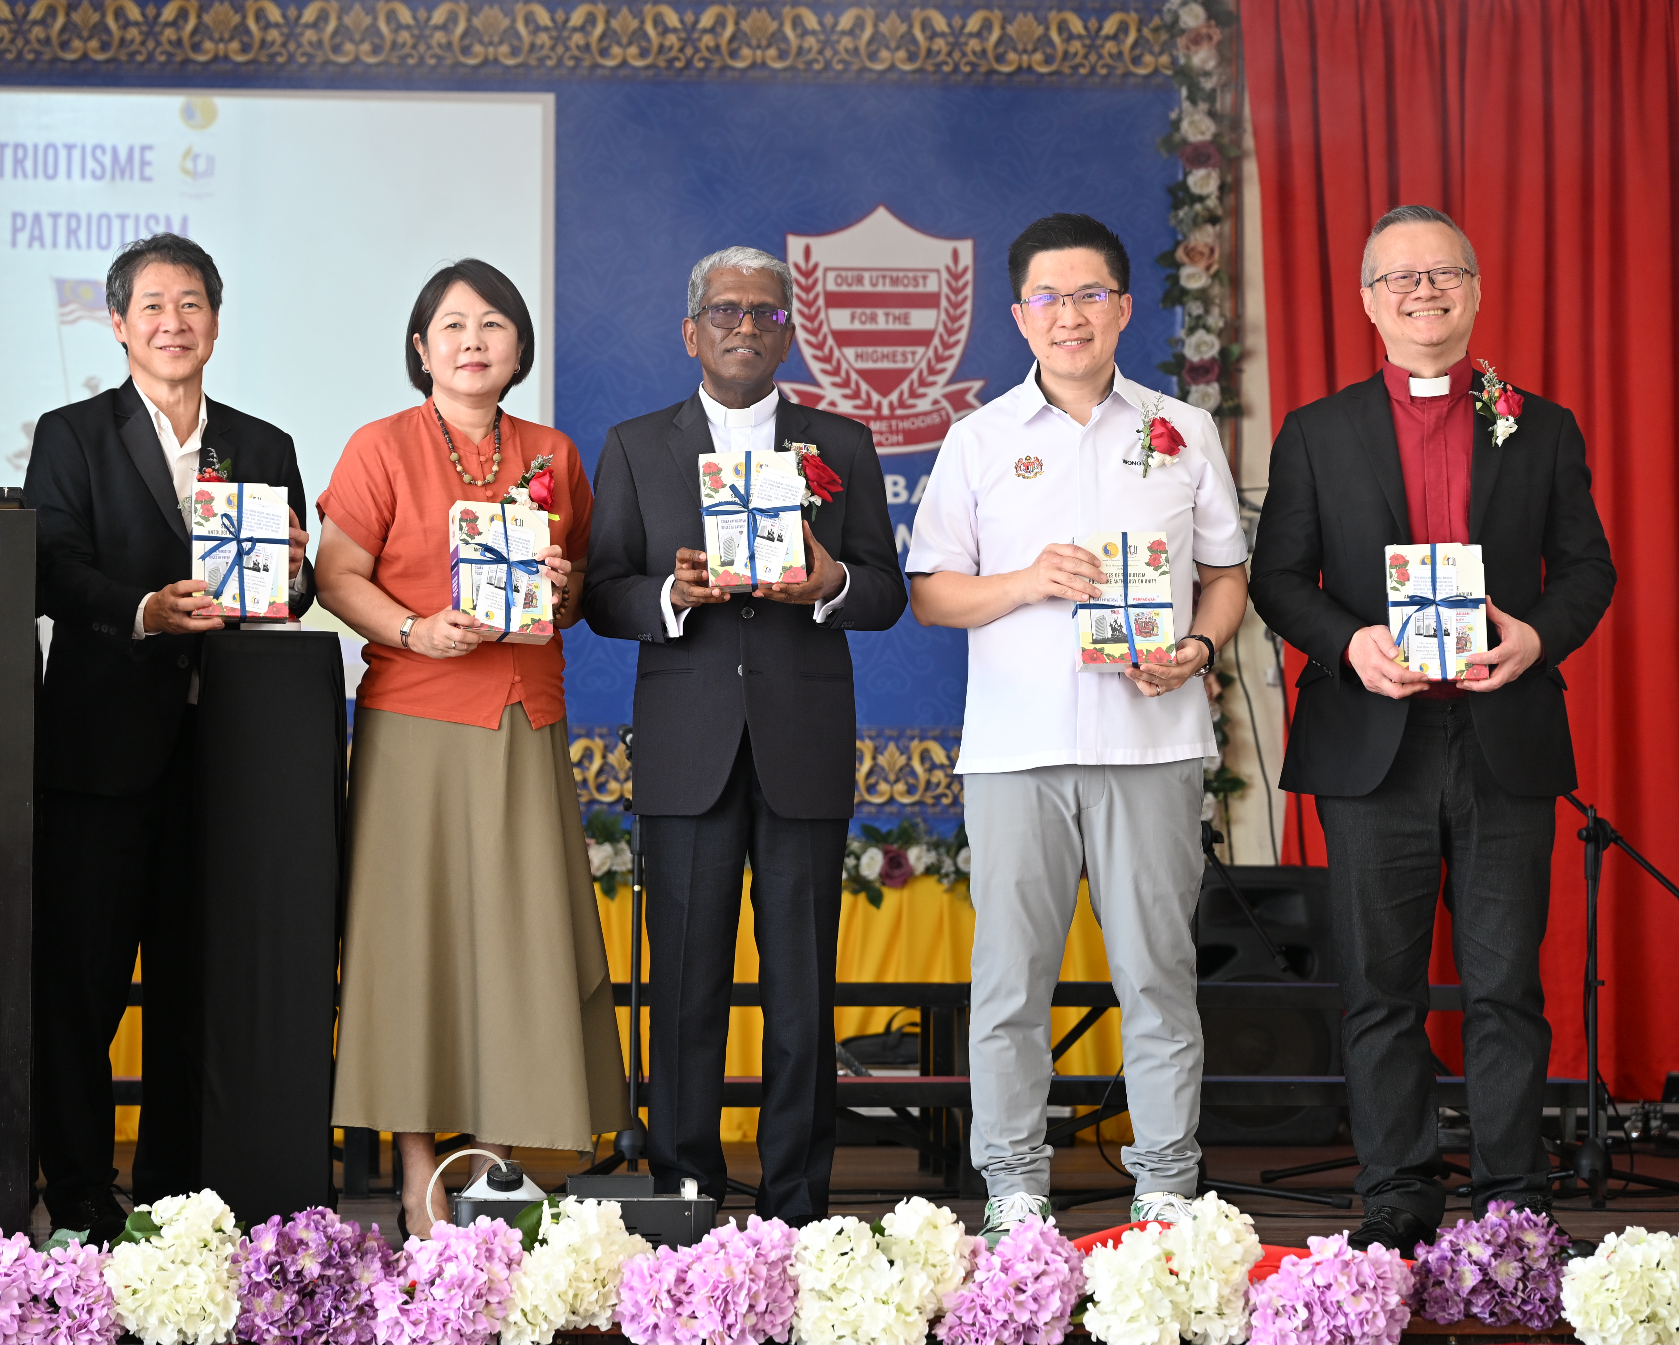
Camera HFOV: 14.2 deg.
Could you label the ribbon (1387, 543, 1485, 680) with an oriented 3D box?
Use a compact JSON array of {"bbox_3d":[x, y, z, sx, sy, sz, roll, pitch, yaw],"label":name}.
[{"bbox_3d":[0.912,-0.094,10.270,0.150,0.205,0.050,-1,-8,1],"label":"ribbon"}]

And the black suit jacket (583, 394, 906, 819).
[{"bbox_3d":[-0.148,-0.104,10.520,0.500,0.670,0.380,0,-2,0],"label":"black suit jacket"}]

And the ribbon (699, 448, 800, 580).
[{"bbox_3d":[-0.137,-0.243,10.560,0.153,0.208,0.045,-3,-12,-5],"label":"ribbon"}]

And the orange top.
[{"bbox_3d":[-0.618,-0.172,10.820,0.440,0.540,0.290,0,1,-16],"label":"orange top"}]

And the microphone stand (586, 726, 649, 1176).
[{"bbox_3d":[-0.358,0.502,11.900,0.500,0.820,0.500,0,1,0],"label":"microphone stand"}]

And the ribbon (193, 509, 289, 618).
[{"bbox_3d":[-0.940,-0.181,10.550,0.150,0.190,0.042,1,-12,-9],"label":"ribbon"}]

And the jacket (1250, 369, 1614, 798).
[{"bbox_3d":[0.923,-0.139,10.470,0.560,0.670,0.380,0,-2,-3],"label":"jacket"}]

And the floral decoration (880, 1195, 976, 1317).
[{"bbox_3d":[0.130,0.870,10.000,0.150,0.170,0.150,0,1,0],"label":"floral decoration"}]

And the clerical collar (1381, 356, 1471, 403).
[{"bbox_3d":[0.939,-0.469,10.770,0.143,0.070,0.135,0,1,-5],"label":"clerical collar"}]

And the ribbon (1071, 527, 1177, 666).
[{"bbox_3d":[0.437,-0.114,10.320,0.150,0.205,0.050,-1,-10,-3],"label":"ribbon"}]

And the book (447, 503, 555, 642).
[{"bbox_3d":[-0.530,-0.156,10.560,0.150,0.213,0.046,4,-21,-18],"label":"book"}]

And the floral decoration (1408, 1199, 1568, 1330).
[{"bbox_3d":[0.881,0.801,9.100,0.205,0.175,0.190,0,-2,0],"label":"floral decoration"}]

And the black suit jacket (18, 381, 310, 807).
[{"bbox_3d":[-1.078,-0.132,10.820,0.480,0.690,0.340,0,1,-12],"label":"black suit jacket"}]

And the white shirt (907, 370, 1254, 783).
[{"bbox_3d":[0.373,-0.164,10.570,0.525,0.640,0.320,0,-2,0],"label":"white shirt"}]

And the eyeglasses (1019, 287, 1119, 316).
[{"bbox_3d":[0.371,-0.600,10.850,0.150,0.043,0.145,-5,-2,4],"label":"eyeglasses"}]

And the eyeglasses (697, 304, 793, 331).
[{"bbox_3d":[-0.151,-0.557,10.550,0.142,0.043,0.145,0,-2,-9],"label":"eyeglasses"}]

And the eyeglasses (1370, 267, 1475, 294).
[{"bbox_3d":[0.934,-0.628,10.770,0.152,0.042,0.145,-5,-4,-6],"label":"eyeglasses"}]

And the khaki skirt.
[{"bbox_3d":[-0.569,0.391,10.620,0.455,0.710,0.380,0,-2,-11],"label":"khaki skirt"}]

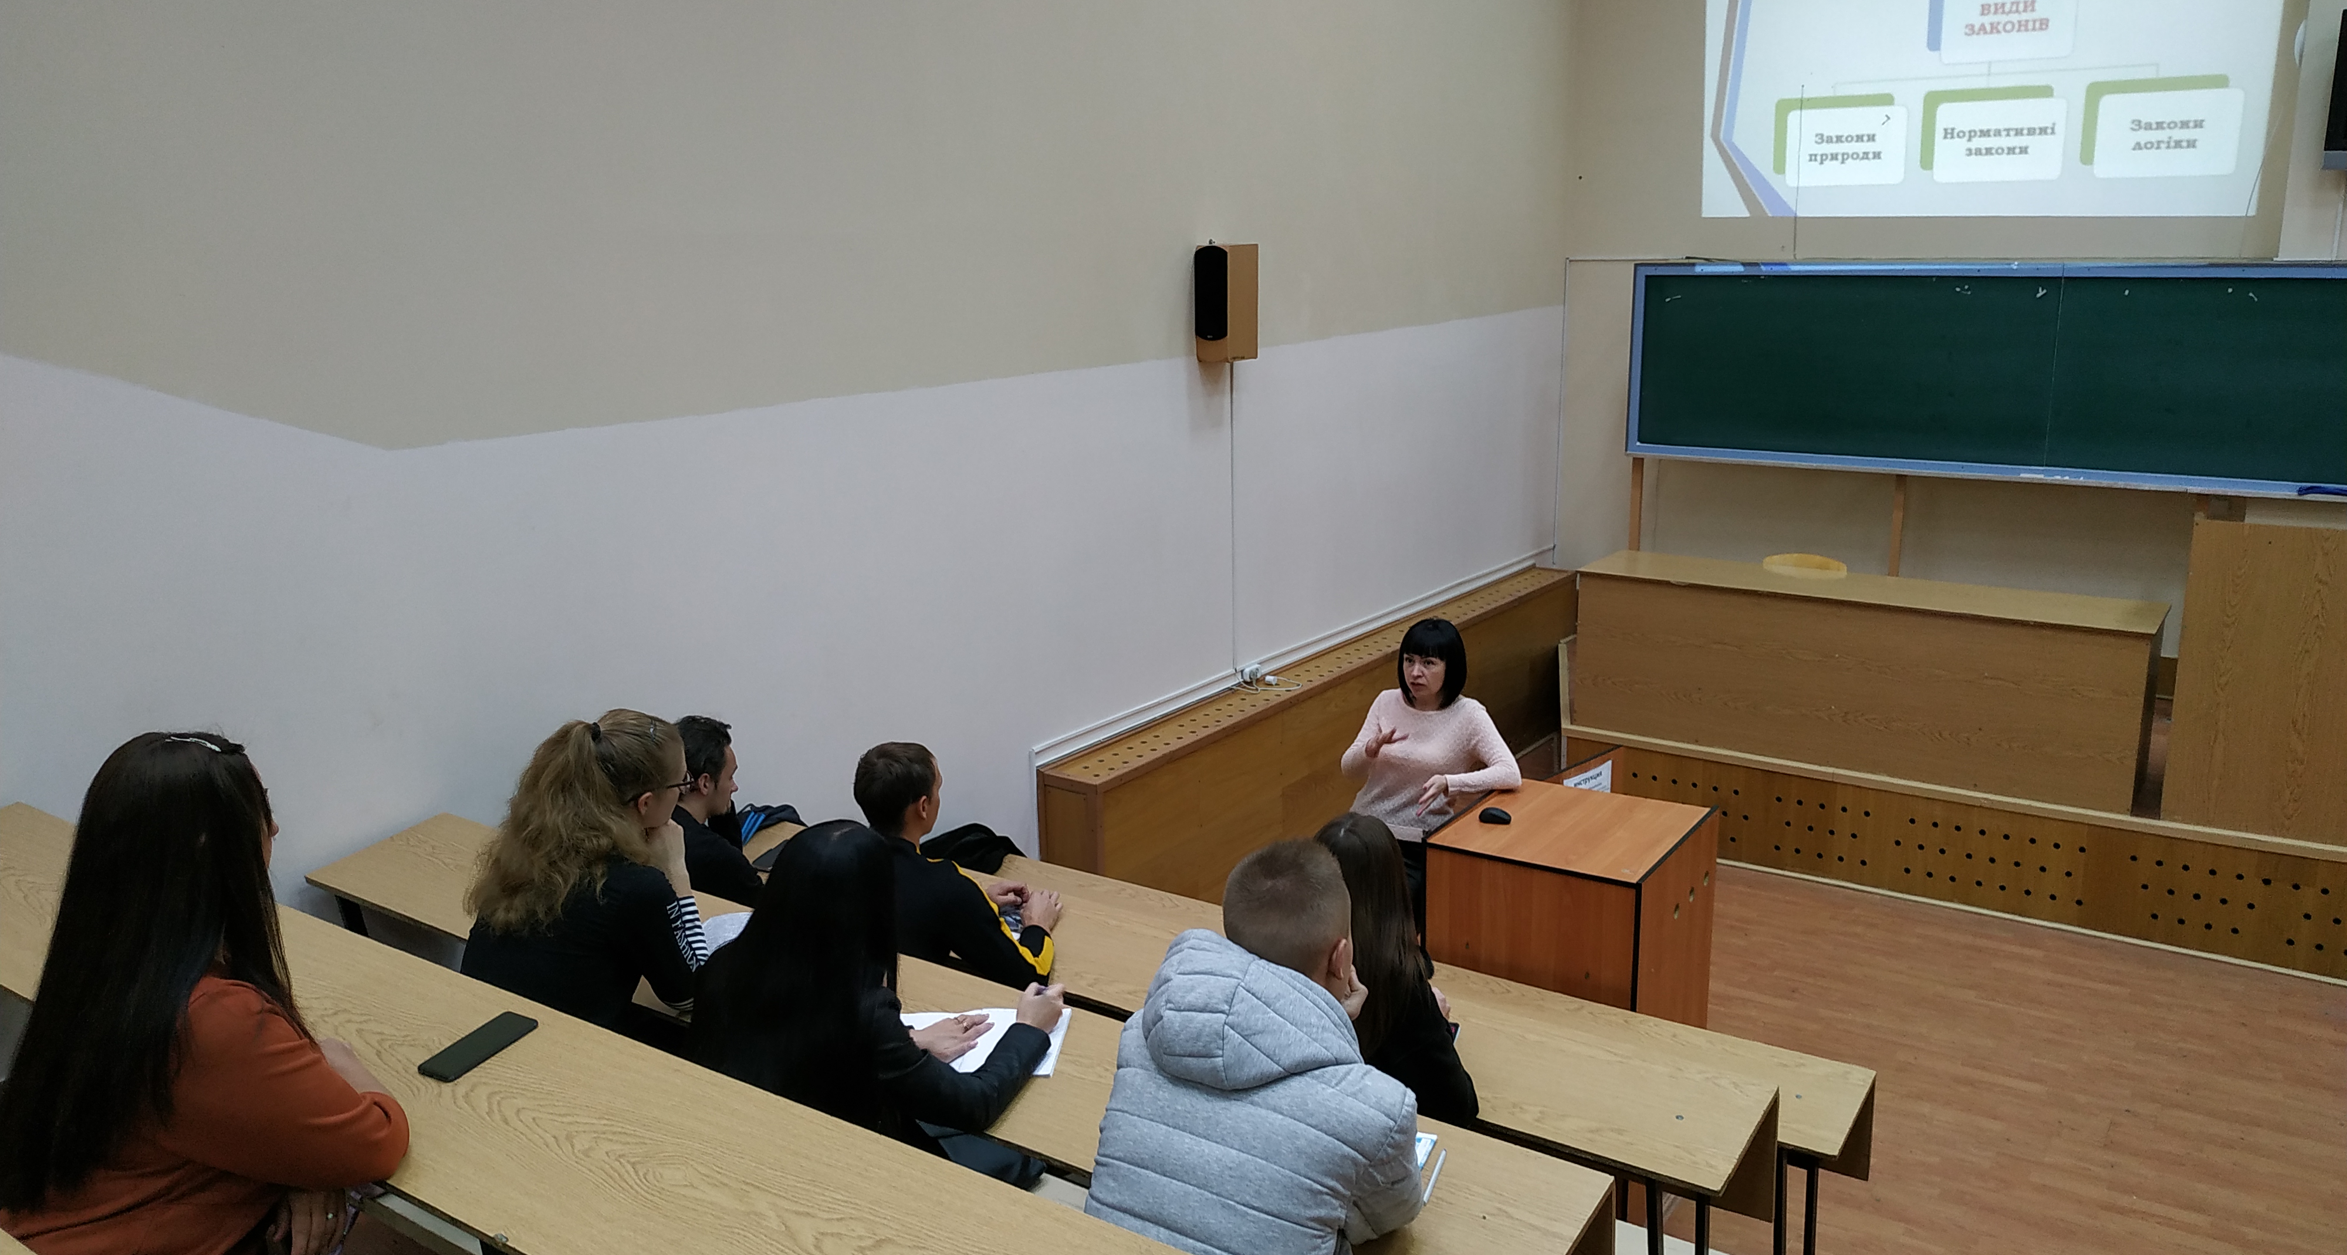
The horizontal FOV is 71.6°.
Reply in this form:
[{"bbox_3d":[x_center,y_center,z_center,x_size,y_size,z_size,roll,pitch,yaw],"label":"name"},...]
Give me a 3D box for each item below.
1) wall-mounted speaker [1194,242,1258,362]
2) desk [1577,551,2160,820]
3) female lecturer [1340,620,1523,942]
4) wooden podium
[{"bbox_3d":[0.201,-1.210,6.071,0.144,0.420,0.215,8,16,34],"label":"wall-mounted speaker"},{"bbox_3d":[3.027,0.180,7.268,2.326,0.732,0.635,8,16,34],"label":"desk"},{"bbox_3d":[0.776,0.769,5.049,0.536,1.648,0.425,5,15,23],"label":"female lecturer"},{"bbox_3d":[1.158,1.104,4.815,0.607,1.094,0.667,8,16,34],"label":"wooden podium"}]

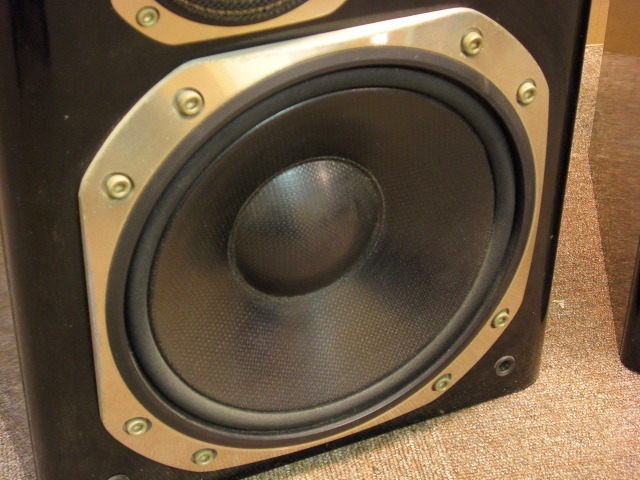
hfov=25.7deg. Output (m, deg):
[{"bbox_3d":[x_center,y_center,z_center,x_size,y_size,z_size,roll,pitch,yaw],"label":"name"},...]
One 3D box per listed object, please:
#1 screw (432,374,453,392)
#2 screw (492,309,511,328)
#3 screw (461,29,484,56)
[{"bbox_3d":[0.085,0.100,0.986,0.013,0.013,0.006,-14,38,-21],"label":"screw"},{"bbox_3d":[0.125,0.054,0.977,0.013,0.013,0.006,-14,38,-21],"label":"screw"},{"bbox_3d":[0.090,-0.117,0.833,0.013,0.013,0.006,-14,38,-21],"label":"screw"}]

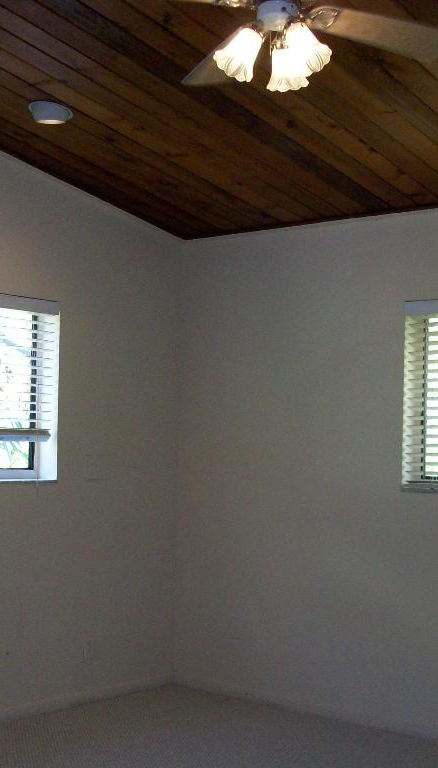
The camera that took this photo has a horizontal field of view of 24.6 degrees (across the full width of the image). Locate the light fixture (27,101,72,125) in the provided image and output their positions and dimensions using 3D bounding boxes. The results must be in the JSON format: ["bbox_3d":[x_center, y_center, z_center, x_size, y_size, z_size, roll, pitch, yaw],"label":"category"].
[{"bbox_3d":[-0.689,-1.086,4.095,0.185,0.060,0.185,6,-9,1],"label":"light fixture"}]

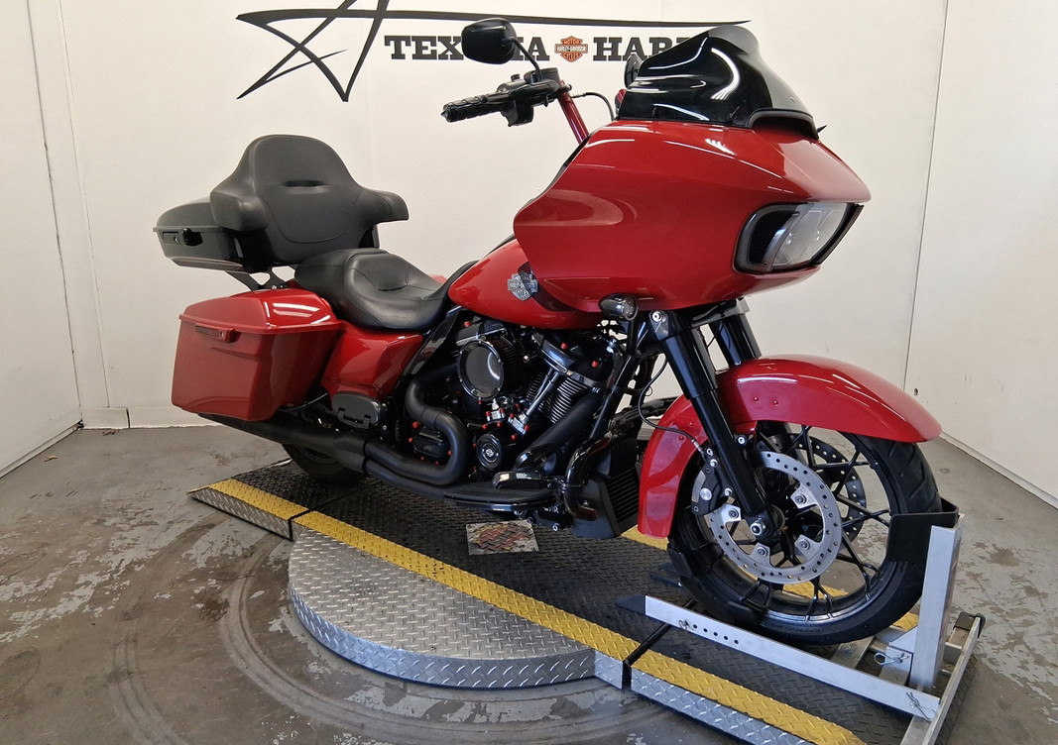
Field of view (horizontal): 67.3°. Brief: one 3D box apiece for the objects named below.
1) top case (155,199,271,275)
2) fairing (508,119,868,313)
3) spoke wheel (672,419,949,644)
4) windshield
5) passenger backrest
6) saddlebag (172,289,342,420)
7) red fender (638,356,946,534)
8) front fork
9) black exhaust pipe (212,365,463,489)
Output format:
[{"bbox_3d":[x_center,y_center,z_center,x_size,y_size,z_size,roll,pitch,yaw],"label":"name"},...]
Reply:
[{"bbox_3d":[-0.963,-0.515,2.912,0.480,0.230,0.600,10,16,38],"label":"top case"},{"bbox_3d":[0.445,-0.346,1.767,0.580,0.385,0.820,10,16,38],"label":"fairing"},{"bbox_3d":[0.584,0.303,1.798,0.640,0.640,0.135,10,16,38],"label":"spoke wheel"},{"bbox_3d":[0.456,-0.622,1.694,0.300,0.240,0.540,10,16,38],"label":"windshield"},{"bbox_3d":[-0.739,-0.586,2.707,0.340,0.440,0.580,10,16,38],"label":"passenger backrest"},{"bbox_3d":[-0.861,-0.060,2.512,0.720,0.410,0.240,10,16,38],"label":"saddlebag"},{"bbox_3d":[0.561,0.190,1.791,0.655,0.485,0.175,10,16,38],"label":"red fender"},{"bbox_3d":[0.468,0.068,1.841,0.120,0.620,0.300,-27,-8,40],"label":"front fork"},{"bbox_3d":[-0.649,0.096,2.416,1.330,0.330,0.190,10,16,38],"label":"black exhaust pipe"}]

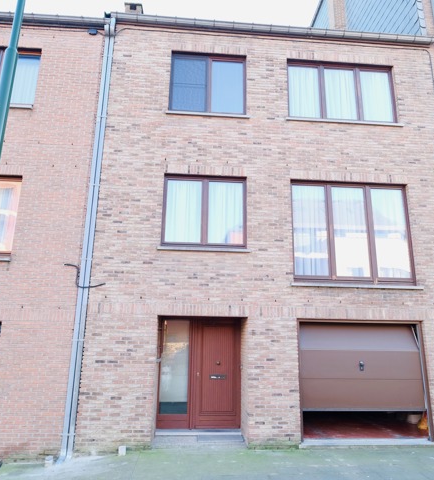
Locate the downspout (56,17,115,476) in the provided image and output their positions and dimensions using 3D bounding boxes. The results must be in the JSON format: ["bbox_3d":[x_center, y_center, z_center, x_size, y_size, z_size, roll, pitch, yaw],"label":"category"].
[{"bbox_3d":[-2.286,-0.605,6.938,0.186,8.344,0.100,2,-14,-4],"label":"downspout"}]

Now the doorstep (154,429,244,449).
[{"bbox_3d":[-0.309,3.443,6.586,1.571,0.100,0.850,2,-14,-4],"label":"doorstep"}]

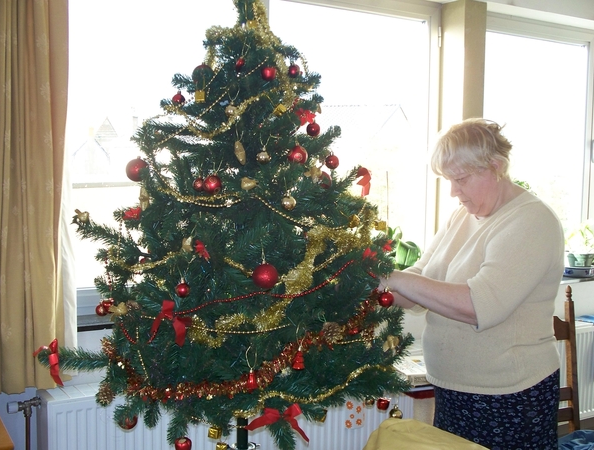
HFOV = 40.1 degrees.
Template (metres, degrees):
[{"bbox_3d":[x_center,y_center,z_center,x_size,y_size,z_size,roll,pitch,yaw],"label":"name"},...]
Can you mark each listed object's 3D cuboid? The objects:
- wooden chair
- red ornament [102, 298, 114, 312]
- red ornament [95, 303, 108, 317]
[{"bbox_3d":[0.922,0.743,2.851,0.450,0.980,0.490,-1,5,-22],"label":"wooden chair"},{"bbox_3d":[-0.533,0.229,2.300,0.034,0.039,0.034,1,4,0],"label":"red ornament"},{"bbox_3d":[-0.508,0.222,2.120,0.031,0.034,0.031,1,4,0],"label":"red ornament"}]

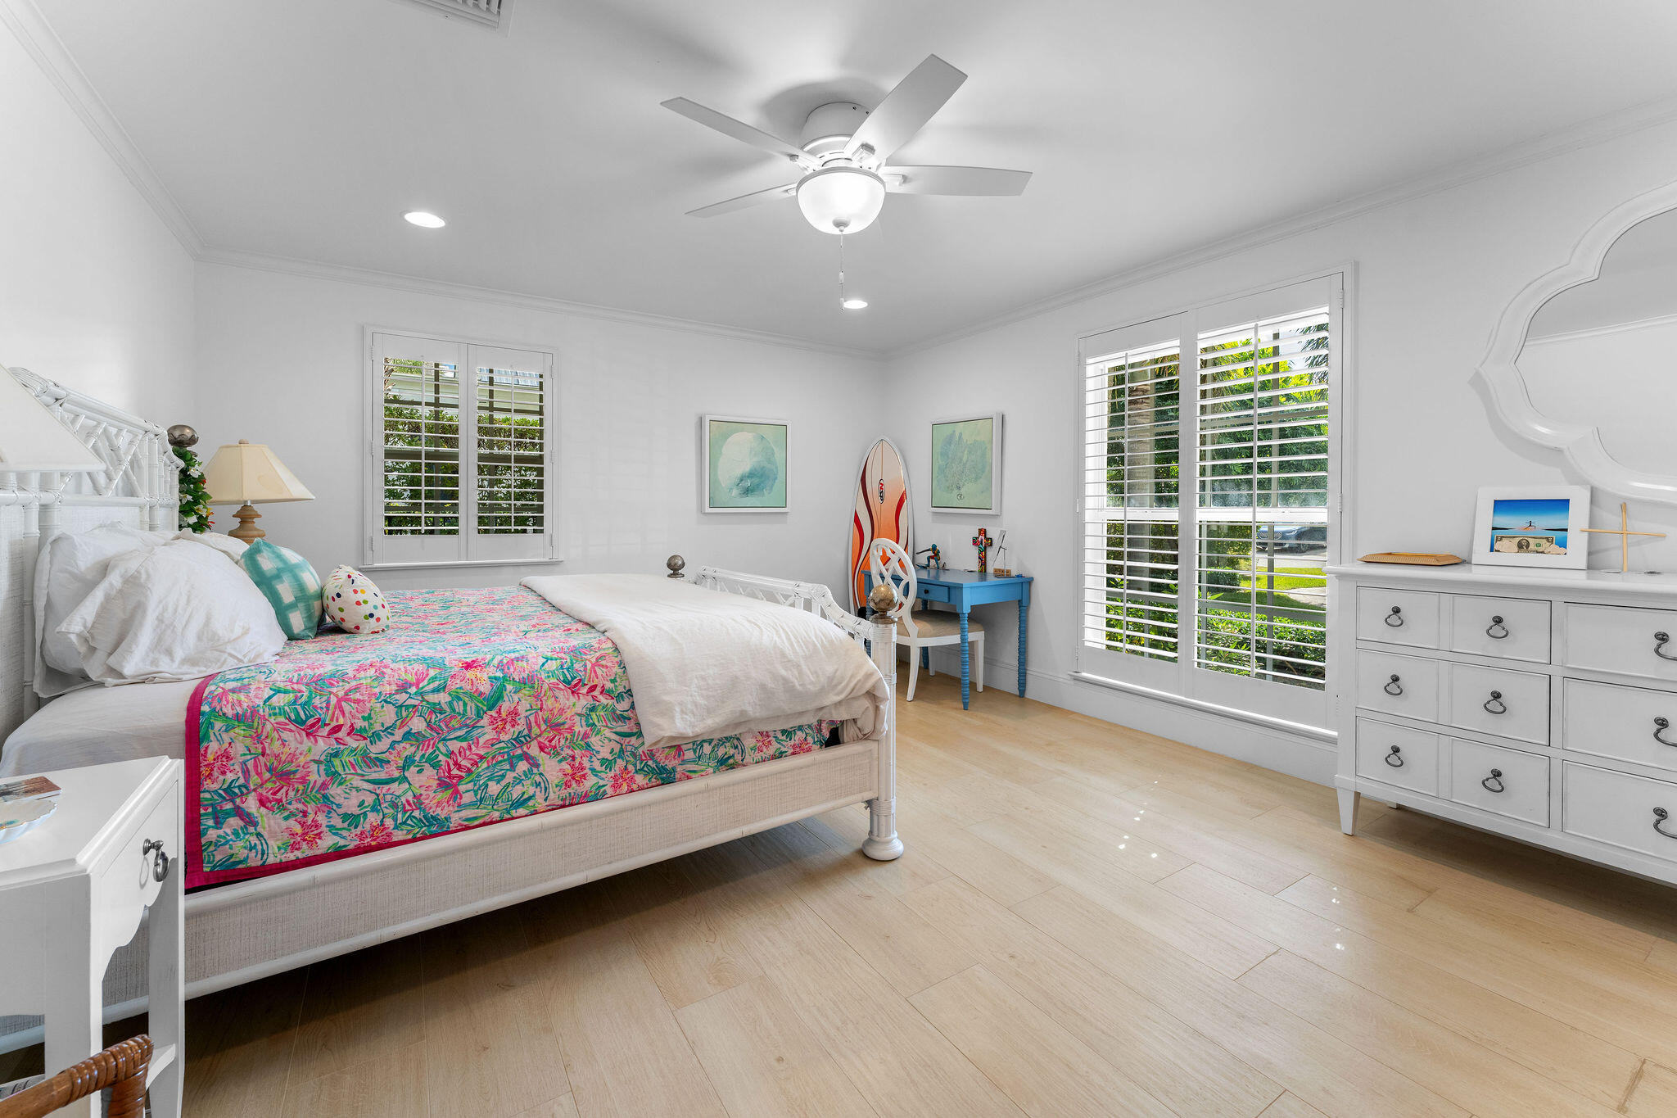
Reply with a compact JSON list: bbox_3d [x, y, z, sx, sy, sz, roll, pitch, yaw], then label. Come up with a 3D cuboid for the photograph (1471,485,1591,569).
[{"bbox_3d":[2.474,-0.114,2.333,0.022,0.288,0.280,7,-2,-37],"label":"photograph"}]

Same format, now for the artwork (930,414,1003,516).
[{"bbox_3d":[0.858,-0.636,4.484,0.045,0.635,0.650,-3,5,-34],"label":"artwork"}]

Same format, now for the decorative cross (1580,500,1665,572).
[{"bbox_3d":[2.571,-0.069,2.140,0.020,0.231,0.182,-1,3,-34],"label":"decorative cross"}]

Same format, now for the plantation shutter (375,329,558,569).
[{"bbox_3d":[-2.258,-0.639,3.969,0.995,1.341,0.090,-1,3,-30],"label":"plantation shutter"}]

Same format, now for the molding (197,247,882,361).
[{"bbox_3d":[-1.439,-1.620,4.354,4.211,0.080,0.055,-1,3,-30],"label":"molding"}]

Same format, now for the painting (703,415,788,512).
[{"bbox_3d":[-0.679,-0.690,4.847,0.680,0.694,0.045,-1,3,-30],"label":"painting"}]

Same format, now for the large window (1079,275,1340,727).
[{"bbox_3d":[1.834,-0.274,3.371,0.090,1.977,1.314,-1,3,-34],"label":"large window"}]

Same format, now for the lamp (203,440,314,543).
[{"bbox_3d":[-2.905,-0.184,3.217,0.470,0.800,0.470,-1,3,-34],"label":"lamp"}]

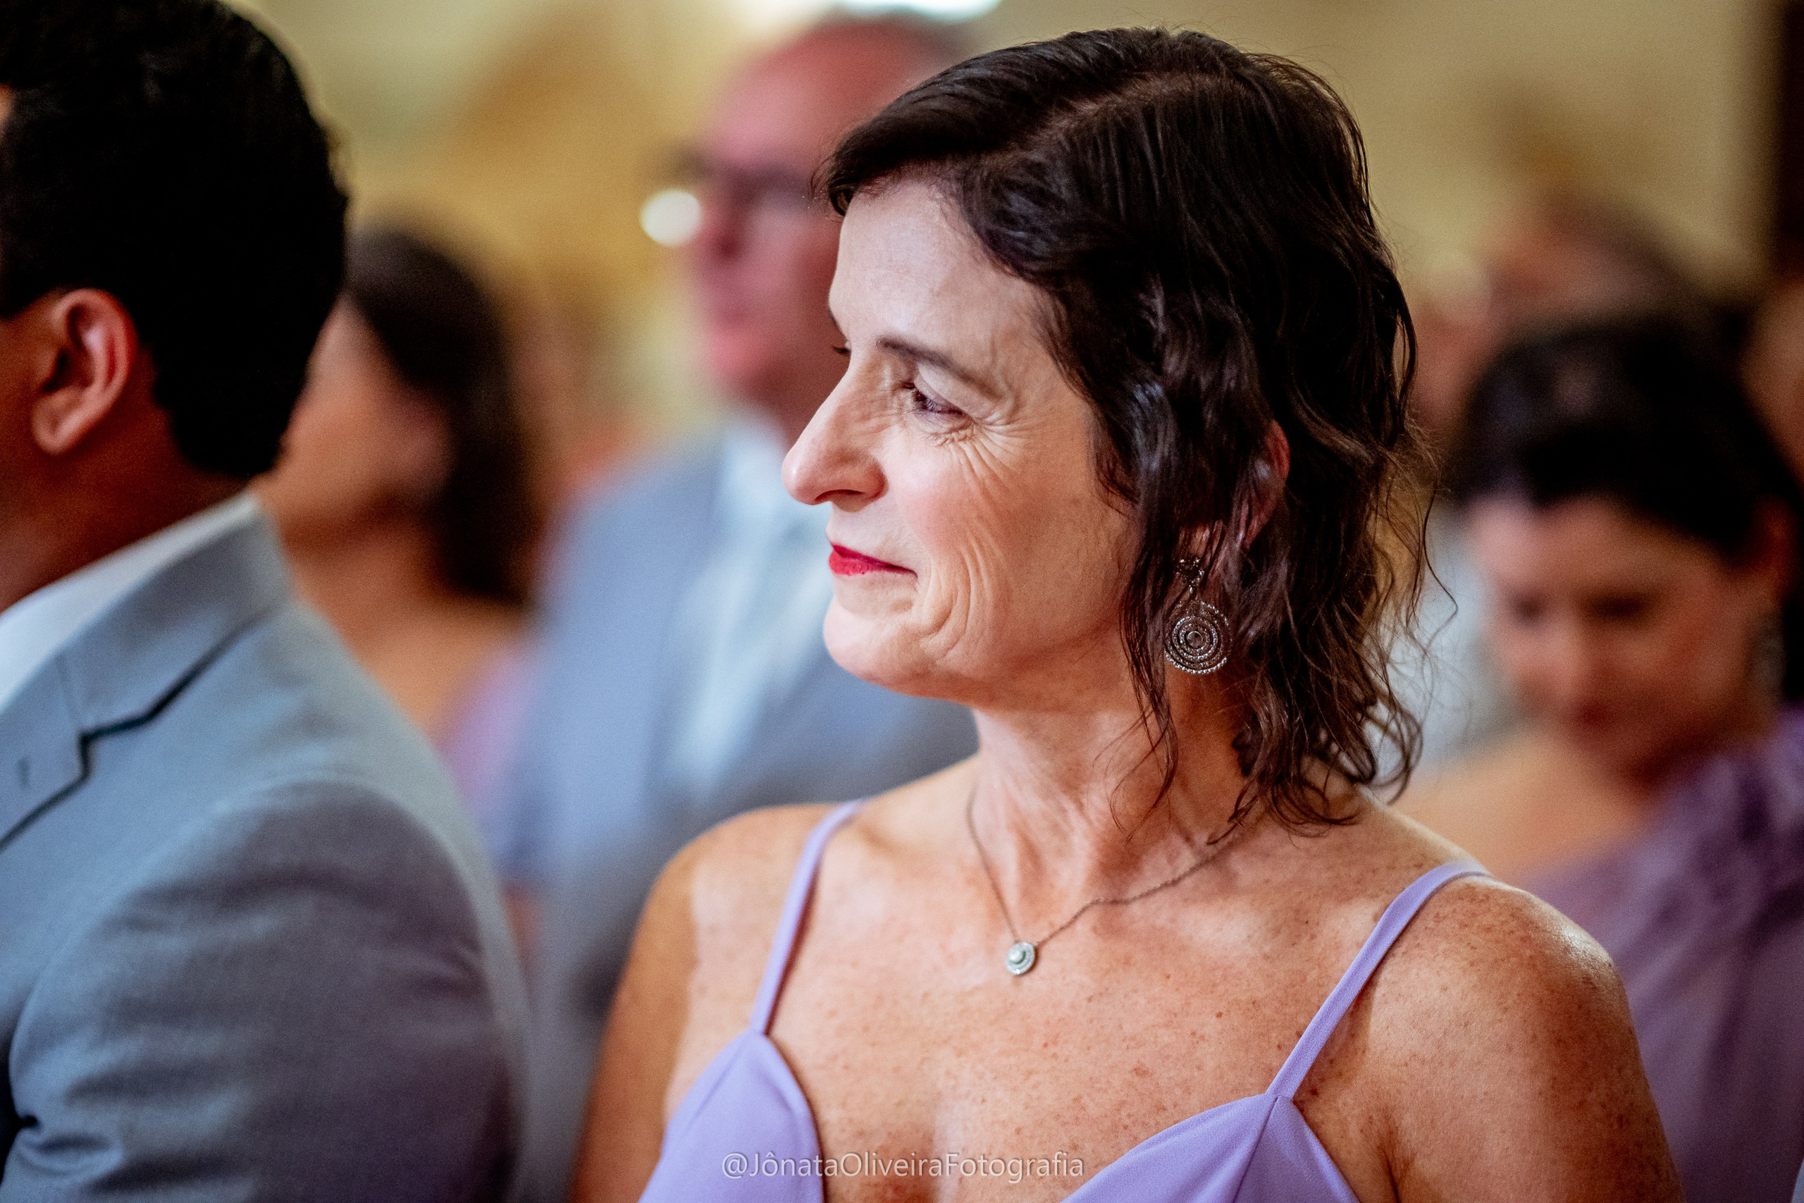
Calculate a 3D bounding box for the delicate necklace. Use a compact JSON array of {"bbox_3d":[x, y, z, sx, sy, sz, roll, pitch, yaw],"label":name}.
[{"bbox_3d":[0.082,0.094,1.545,0.122,0.080,0.130,2,3,35],"label":"delicate necklace"}]

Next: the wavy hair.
[{"bbox_3d":[0.081,-0.063,1.540,0.220,0.280,0.190,-1,8,-27],"label":"wavy hair"}]

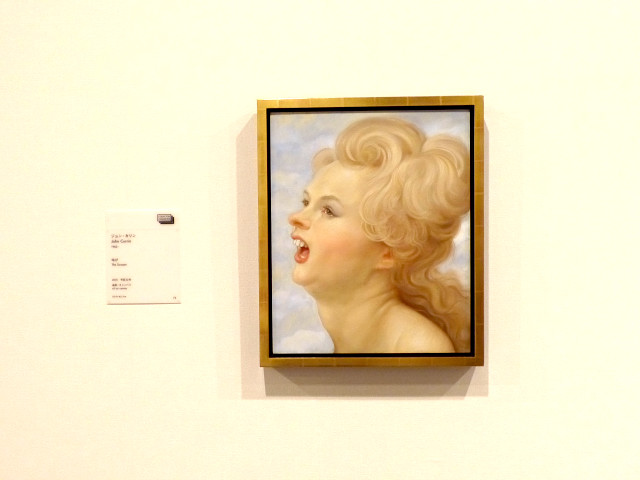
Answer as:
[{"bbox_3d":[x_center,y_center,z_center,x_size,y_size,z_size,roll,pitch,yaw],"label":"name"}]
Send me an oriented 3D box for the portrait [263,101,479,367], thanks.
[{"bbox_3d":[0.119,-0.017,1.539,0.526,0.627,0.055,-1,2,2],"label":"portrait"}]

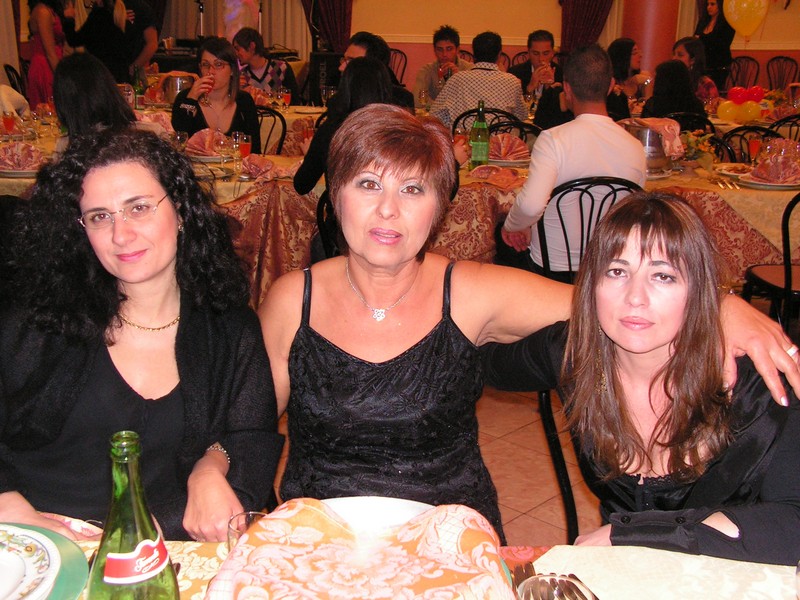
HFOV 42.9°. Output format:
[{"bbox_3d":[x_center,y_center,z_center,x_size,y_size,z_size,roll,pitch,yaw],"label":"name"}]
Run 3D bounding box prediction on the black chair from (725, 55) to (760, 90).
[{"bbox_3d":[4.264,-2.530,12.554,0.420,0.900,0.480,2,16,0],"label":"black chair"}]

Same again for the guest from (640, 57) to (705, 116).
[{"bbox_3d":[1.537,-0.814,5.925,0.450,1.170,0.720,2,16,5],"label":"guest"}]

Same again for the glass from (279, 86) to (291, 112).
[{"bbox_3d":[-0.745,-1.323,6.649,0.075,0.165,0.075,1,16,0],"label":"glass"}]

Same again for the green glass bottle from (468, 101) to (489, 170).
[{"bbox_3d":[0.358,-0.737,4.550,0.085,0.304,0.085,2,16,0],"label":"green glass bottle"}]

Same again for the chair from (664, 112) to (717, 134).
[{"bbox_3d":[1.631,-0.701,6.119,0.420,0.880,0.480,1,16,0],"label":"chair"}]

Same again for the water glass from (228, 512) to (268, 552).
[{"bbox_3d":[-0.188,0.325,1.288,0.061,0.095,0.061,1,16,0],"label":"water glass"}]

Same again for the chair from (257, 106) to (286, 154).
[{"bbox_3d":[-0.856,-0.730,6.138,0.420,0.890,0.480,2,16,0],"label":"chair"}]

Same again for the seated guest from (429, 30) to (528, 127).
[{"bbox_3d":[0.507,-1.046,6.558,0.580,1.330,0.780,2,16,0],"label":"seated guest"}]

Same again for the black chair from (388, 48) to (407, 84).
[{"bbox_3d":[-0.128,-2.702,12.982,0.420,0.900,0.480,2,16,6],"label":"black chair"}]

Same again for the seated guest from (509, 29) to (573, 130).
[{"bbox_3d":[0.848,-0.990,6.300,0.550,1.290,0.750,1,16,0],"label":"seated guest"}]

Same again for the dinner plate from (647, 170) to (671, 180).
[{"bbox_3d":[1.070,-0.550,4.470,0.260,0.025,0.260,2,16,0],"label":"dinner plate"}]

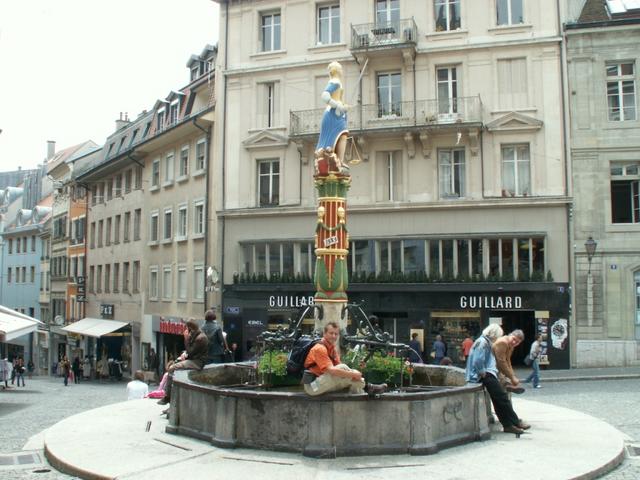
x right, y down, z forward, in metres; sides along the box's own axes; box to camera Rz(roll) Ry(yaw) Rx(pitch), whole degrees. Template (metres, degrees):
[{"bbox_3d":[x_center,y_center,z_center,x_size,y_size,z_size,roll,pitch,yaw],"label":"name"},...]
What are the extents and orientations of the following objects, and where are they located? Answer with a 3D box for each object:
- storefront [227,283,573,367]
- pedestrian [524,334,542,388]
[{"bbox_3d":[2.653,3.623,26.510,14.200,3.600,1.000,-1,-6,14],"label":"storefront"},{"bbox_3d":[6.810,3.870,20.511,0.620,1.700,0.500,-1,-6,7],"label":"pedestrian"}]

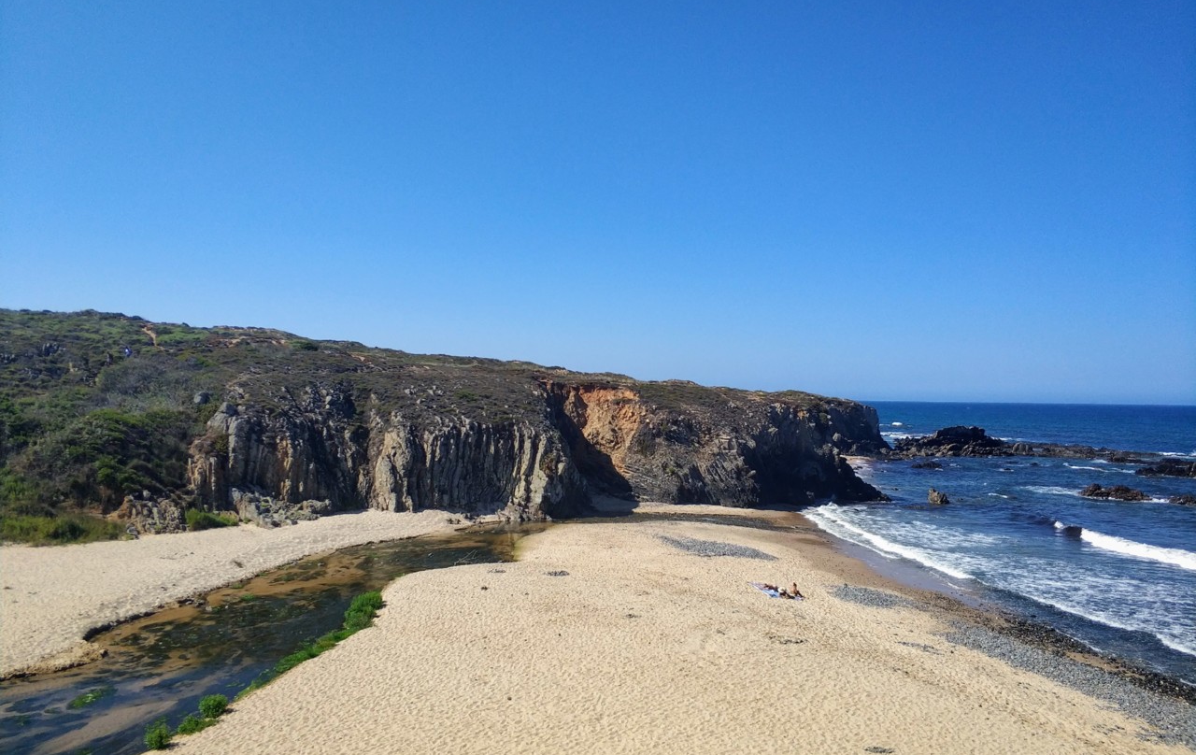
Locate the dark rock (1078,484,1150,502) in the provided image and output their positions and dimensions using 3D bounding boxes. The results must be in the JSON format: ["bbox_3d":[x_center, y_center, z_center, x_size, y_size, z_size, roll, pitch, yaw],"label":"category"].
[{"bbox_3d":[80.386,17.770,145.009,10.300,1.900,5.000,0,-1,38],"label":"dark rock"}]

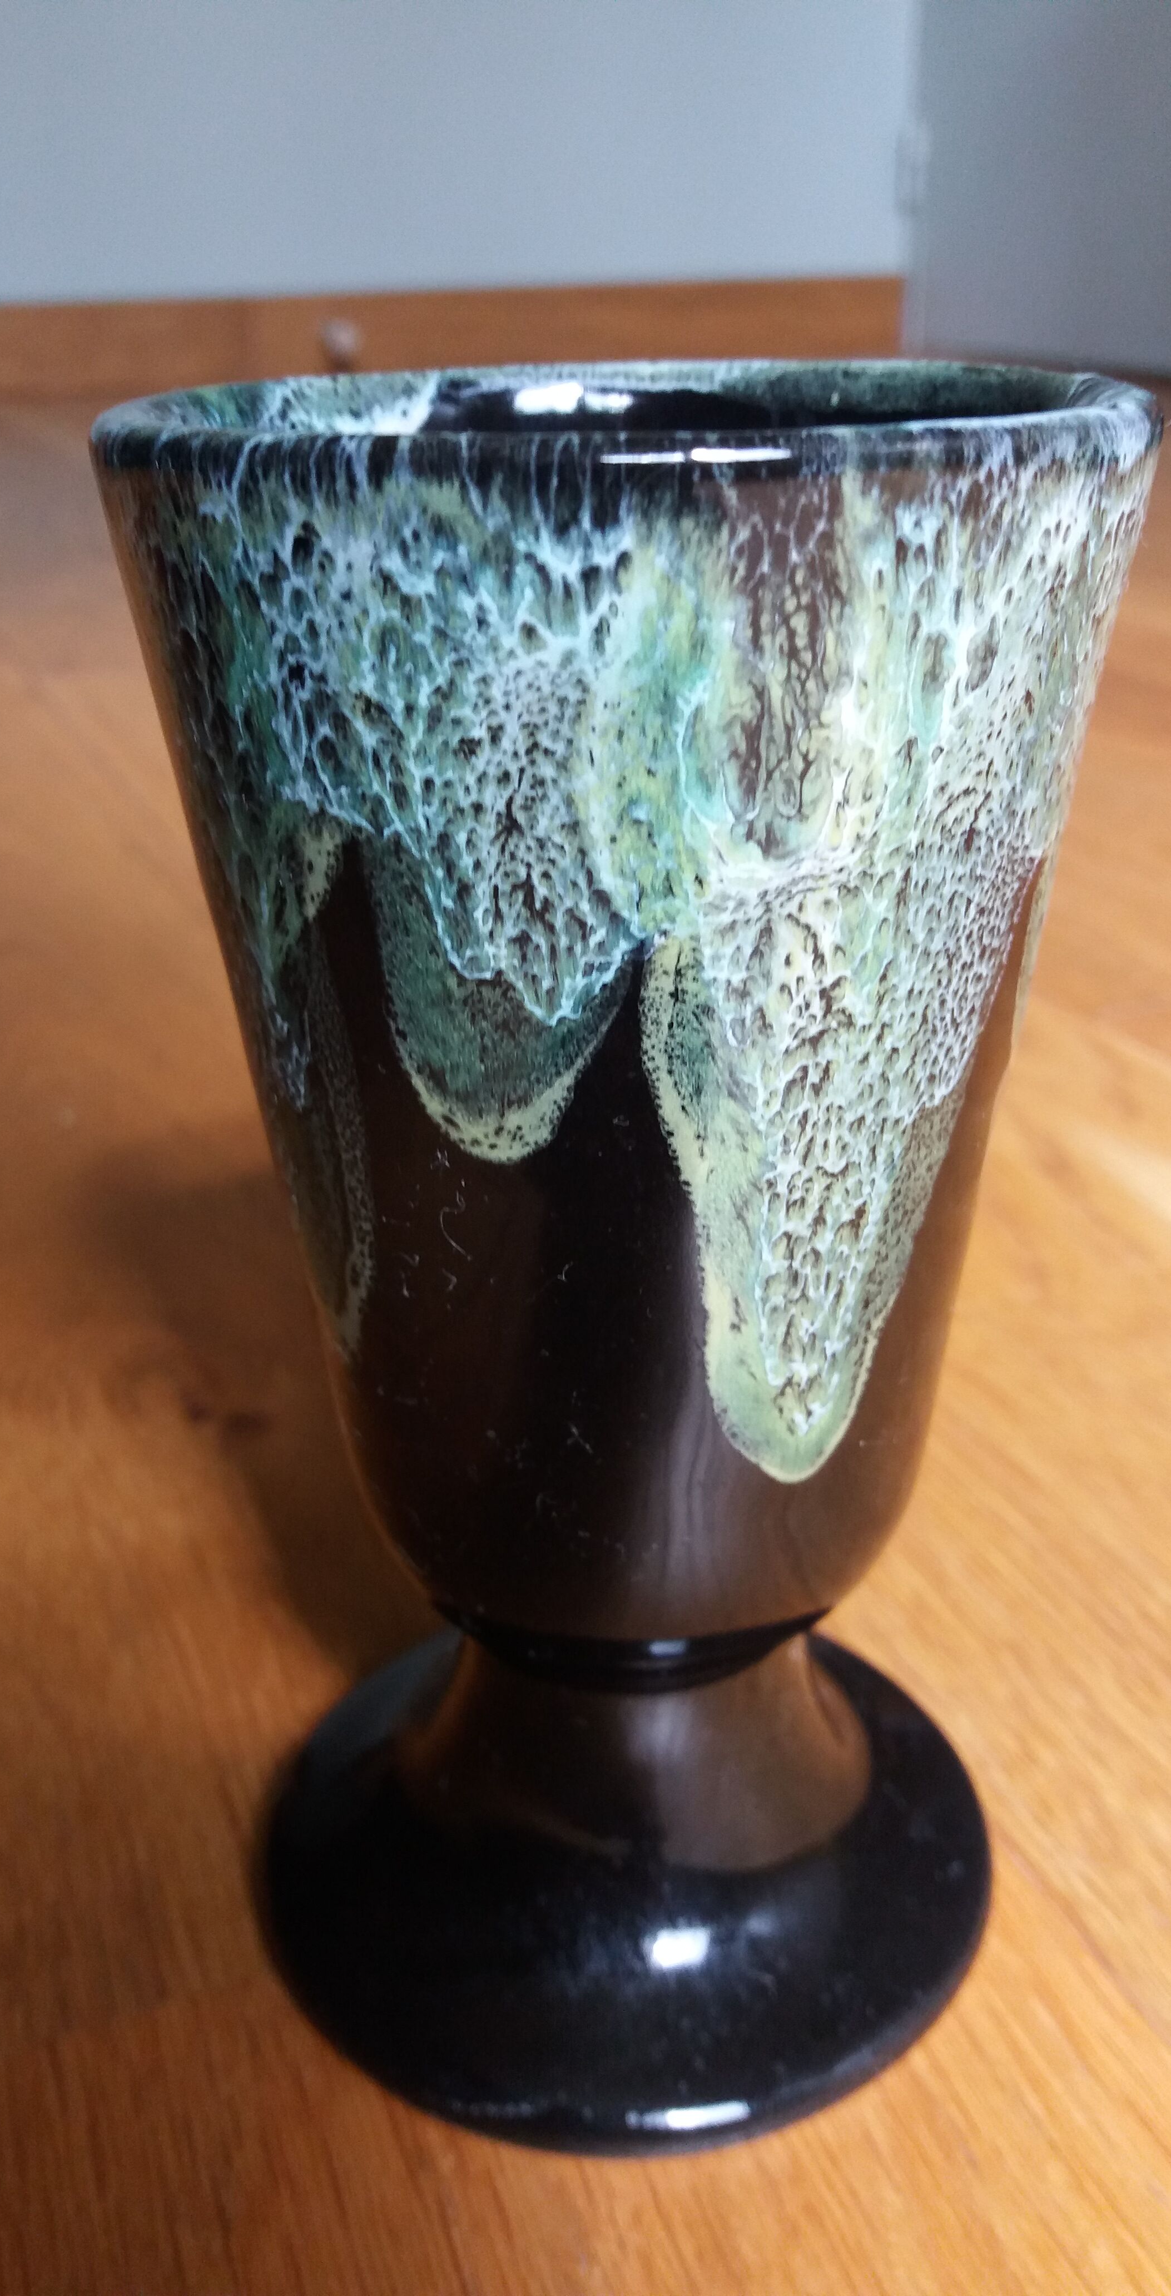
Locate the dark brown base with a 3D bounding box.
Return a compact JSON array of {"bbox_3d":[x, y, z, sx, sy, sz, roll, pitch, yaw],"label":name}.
[{"bbox_3d":[0.004,0.056,0.188,0.076,0.038,0.076,-1,26,0],"label":"dark brown base"}]

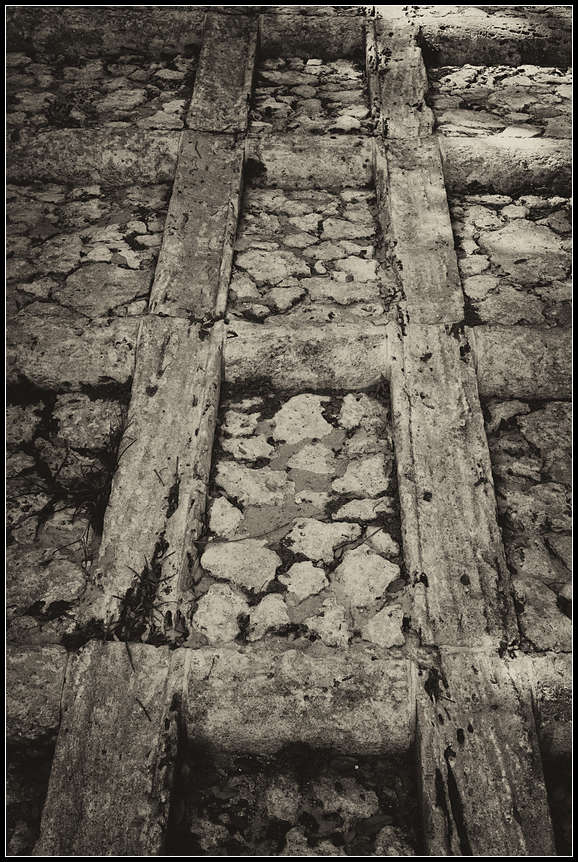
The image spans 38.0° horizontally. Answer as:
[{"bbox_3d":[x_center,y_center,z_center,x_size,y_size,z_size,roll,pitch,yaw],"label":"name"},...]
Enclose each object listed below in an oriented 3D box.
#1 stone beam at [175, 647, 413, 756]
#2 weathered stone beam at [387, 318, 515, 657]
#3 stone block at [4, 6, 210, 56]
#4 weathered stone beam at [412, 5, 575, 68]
[{"bbox_3d":[0.015,0.539,1.634,0.452,0.140,0.170,2,37,-1],"label":"stone beam"},{"bbox_3d":[0.362,0.112,1.967,0.198,0.140,0.920,2,50,0],"label":"weathered stone beam"},{"bbox_3d":[-0.808,-1.680,3.548,0.900,0.160,0.170,1,34,1],"label":"stone block"},{"bbox_3d":[0.910,-1.650,3.554,0.704,0.180,0.180,1,34,1],"label":"weathered stone beam"}]

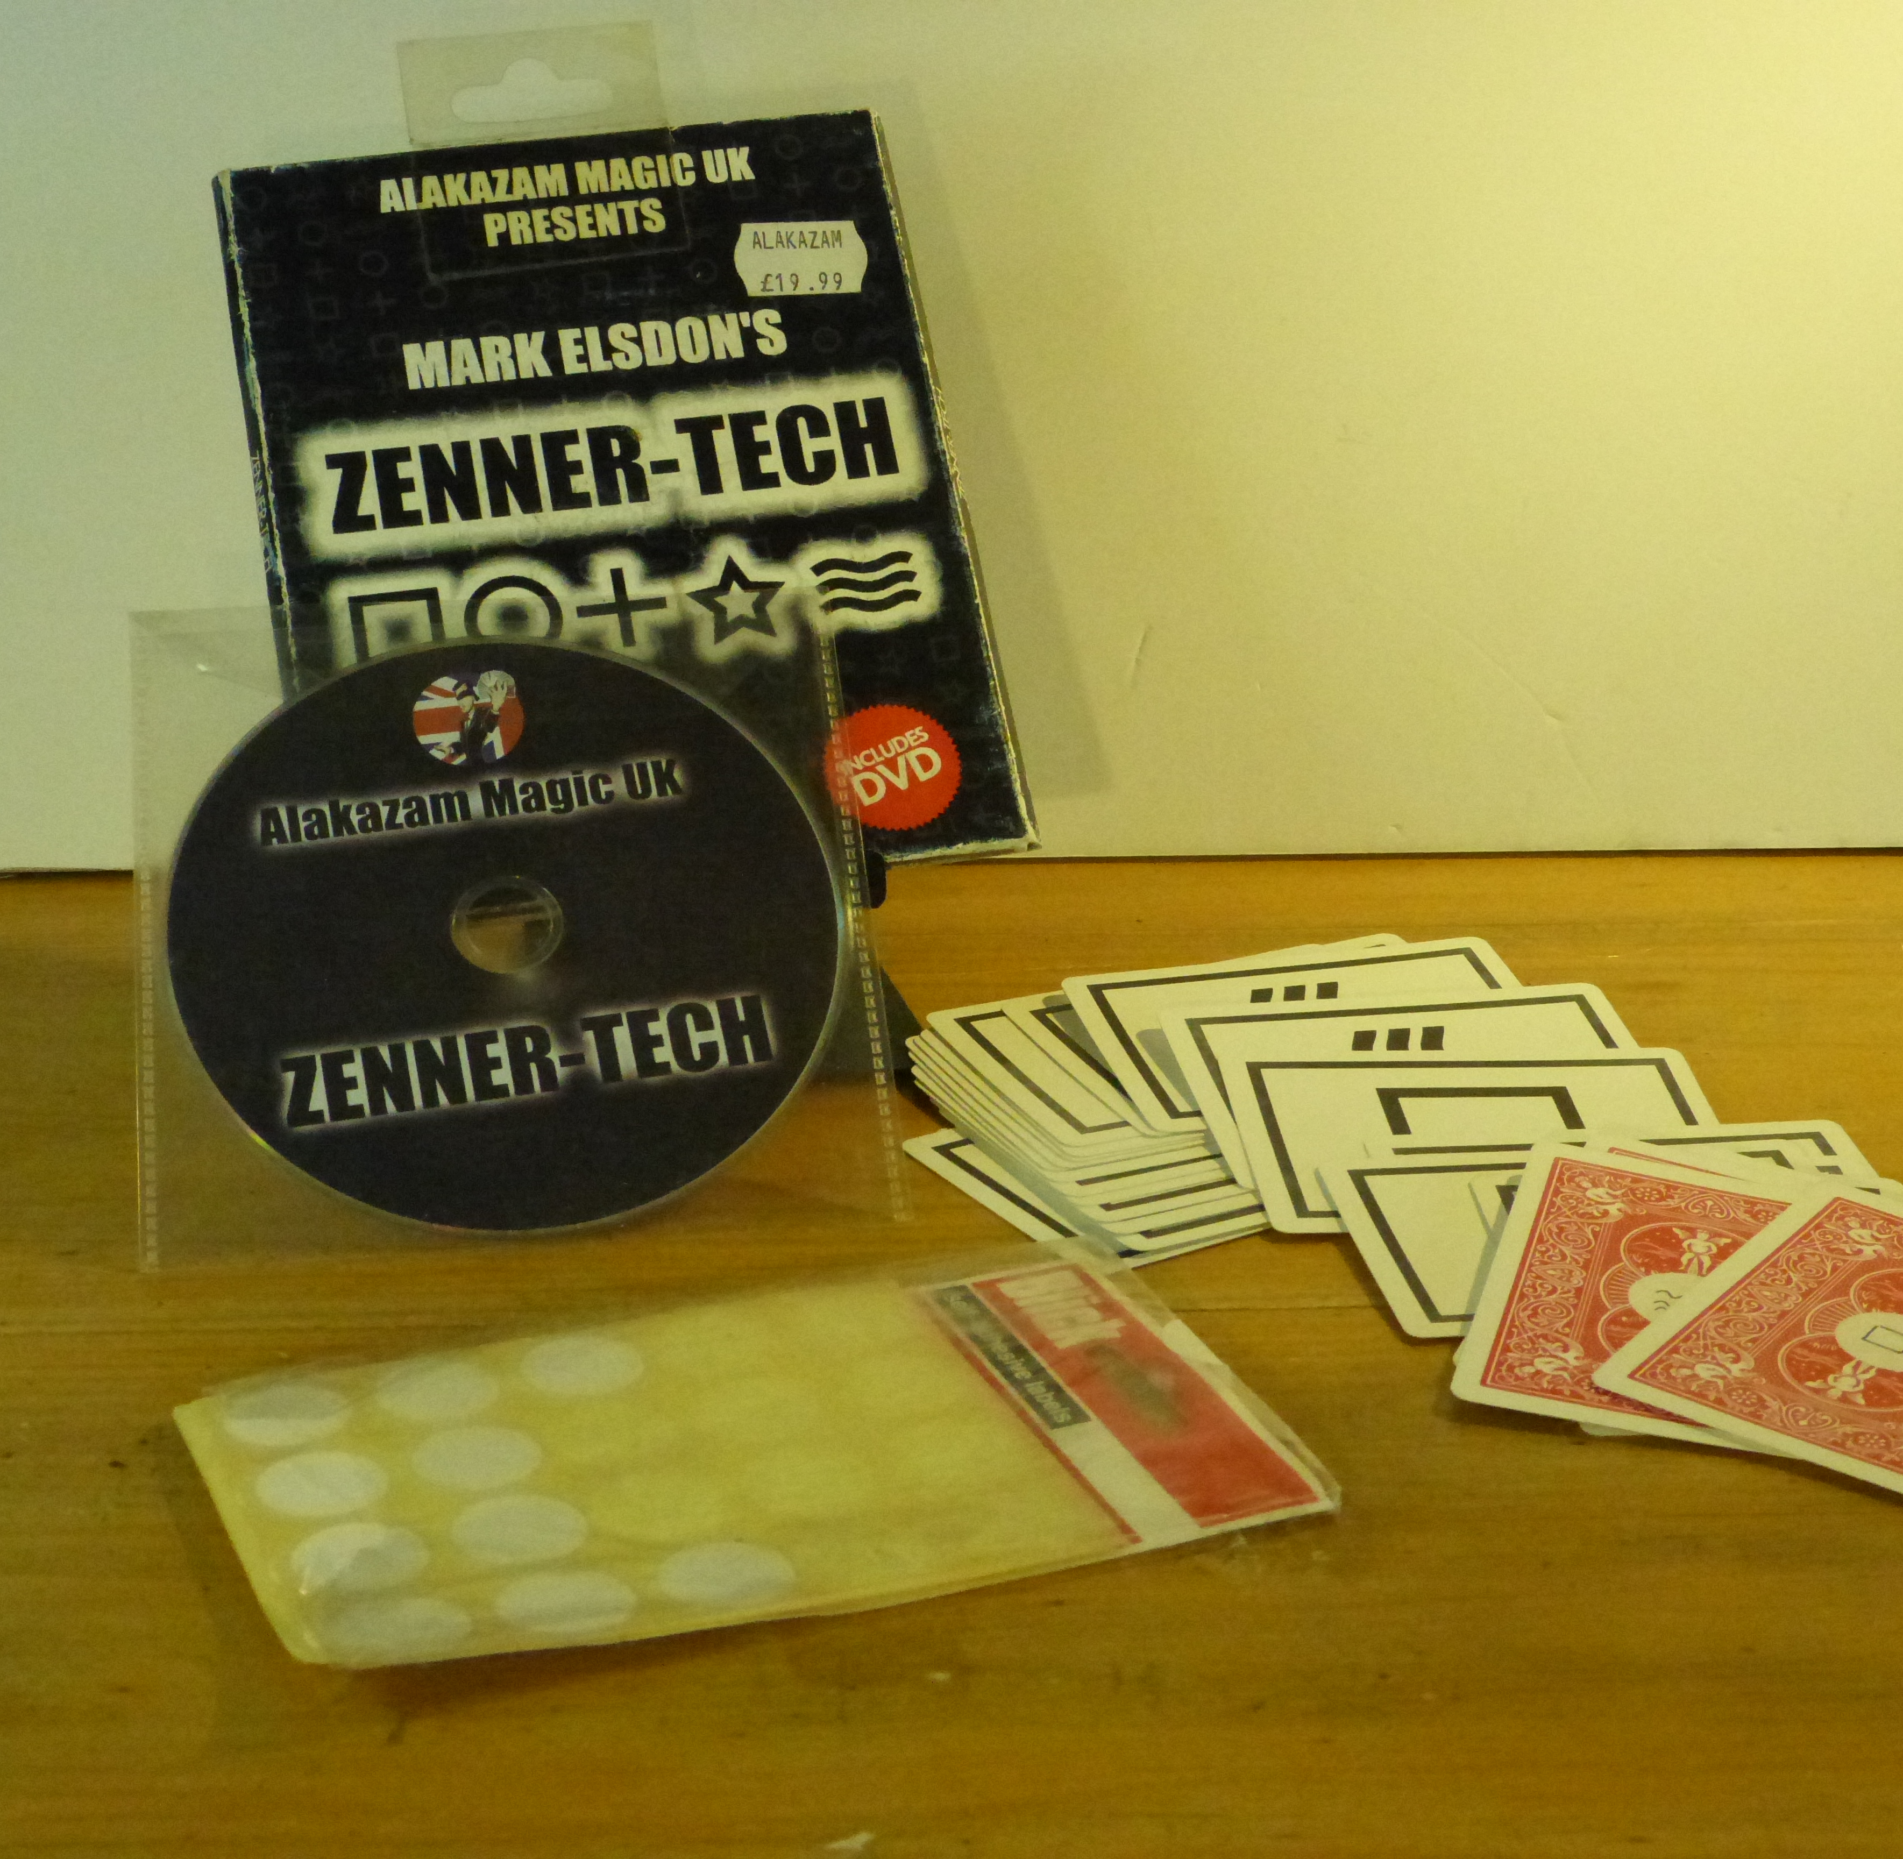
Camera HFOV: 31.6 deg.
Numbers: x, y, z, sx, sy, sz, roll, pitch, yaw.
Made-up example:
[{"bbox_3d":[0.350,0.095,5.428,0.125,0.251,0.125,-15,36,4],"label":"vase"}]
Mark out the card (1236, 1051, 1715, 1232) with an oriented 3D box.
[{"bbox_3d":[0.097,0.037,0.605,0.089,0.001,0.064,0,27,-5],"label":"card"}]

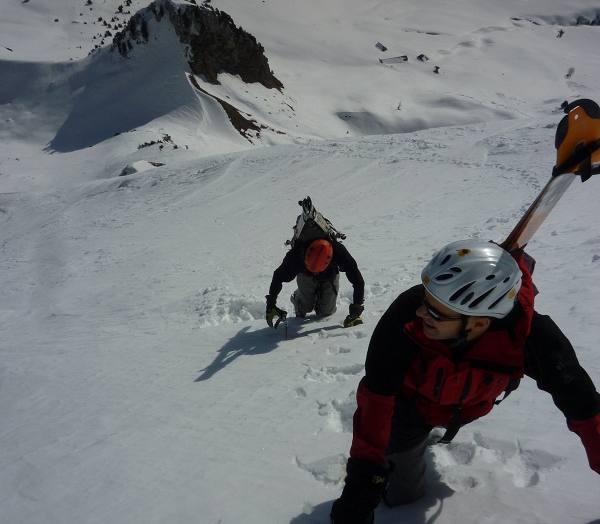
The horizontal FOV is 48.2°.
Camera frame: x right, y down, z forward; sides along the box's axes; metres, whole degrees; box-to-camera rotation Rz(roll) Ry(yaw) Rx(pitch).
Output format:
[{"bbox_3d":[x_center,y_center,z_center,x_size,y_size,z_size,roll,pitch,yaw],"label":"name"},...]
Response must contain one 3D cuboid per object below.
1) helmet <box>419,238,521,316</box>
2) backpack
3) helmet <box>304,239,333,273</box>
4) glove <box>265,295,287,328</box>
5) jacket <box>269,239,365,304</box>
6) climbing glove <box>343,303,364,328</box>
[{"bbox_3d":[0.479,0.037,1.850,0.285,0.180,0.225,7,28,-20],"label":"helmet"},{"bbox_3d":[0.127,-0.250,5.500,0.420,0.580,0.320,0,50,0],"label":"backpack"},{"bbox_3d":[0.143,-0.054,5.200,0.210,0.170,0.275,12,78,3],"label":"helmet"},{"bbox_3d":[-0.197,0.399,5.400,0.155,0.250,0.140,-10,18,-3],"label":"glove"},{"bbox_3d":[0.132,0.052,5.360,0.720,0.600,0.450,0,50,0],"label":"jacket"},{"bbox_3d":[0.431,0.431,5.400,0.150,0.210,0.150,10,21,9],"label":"climbing glove"}]

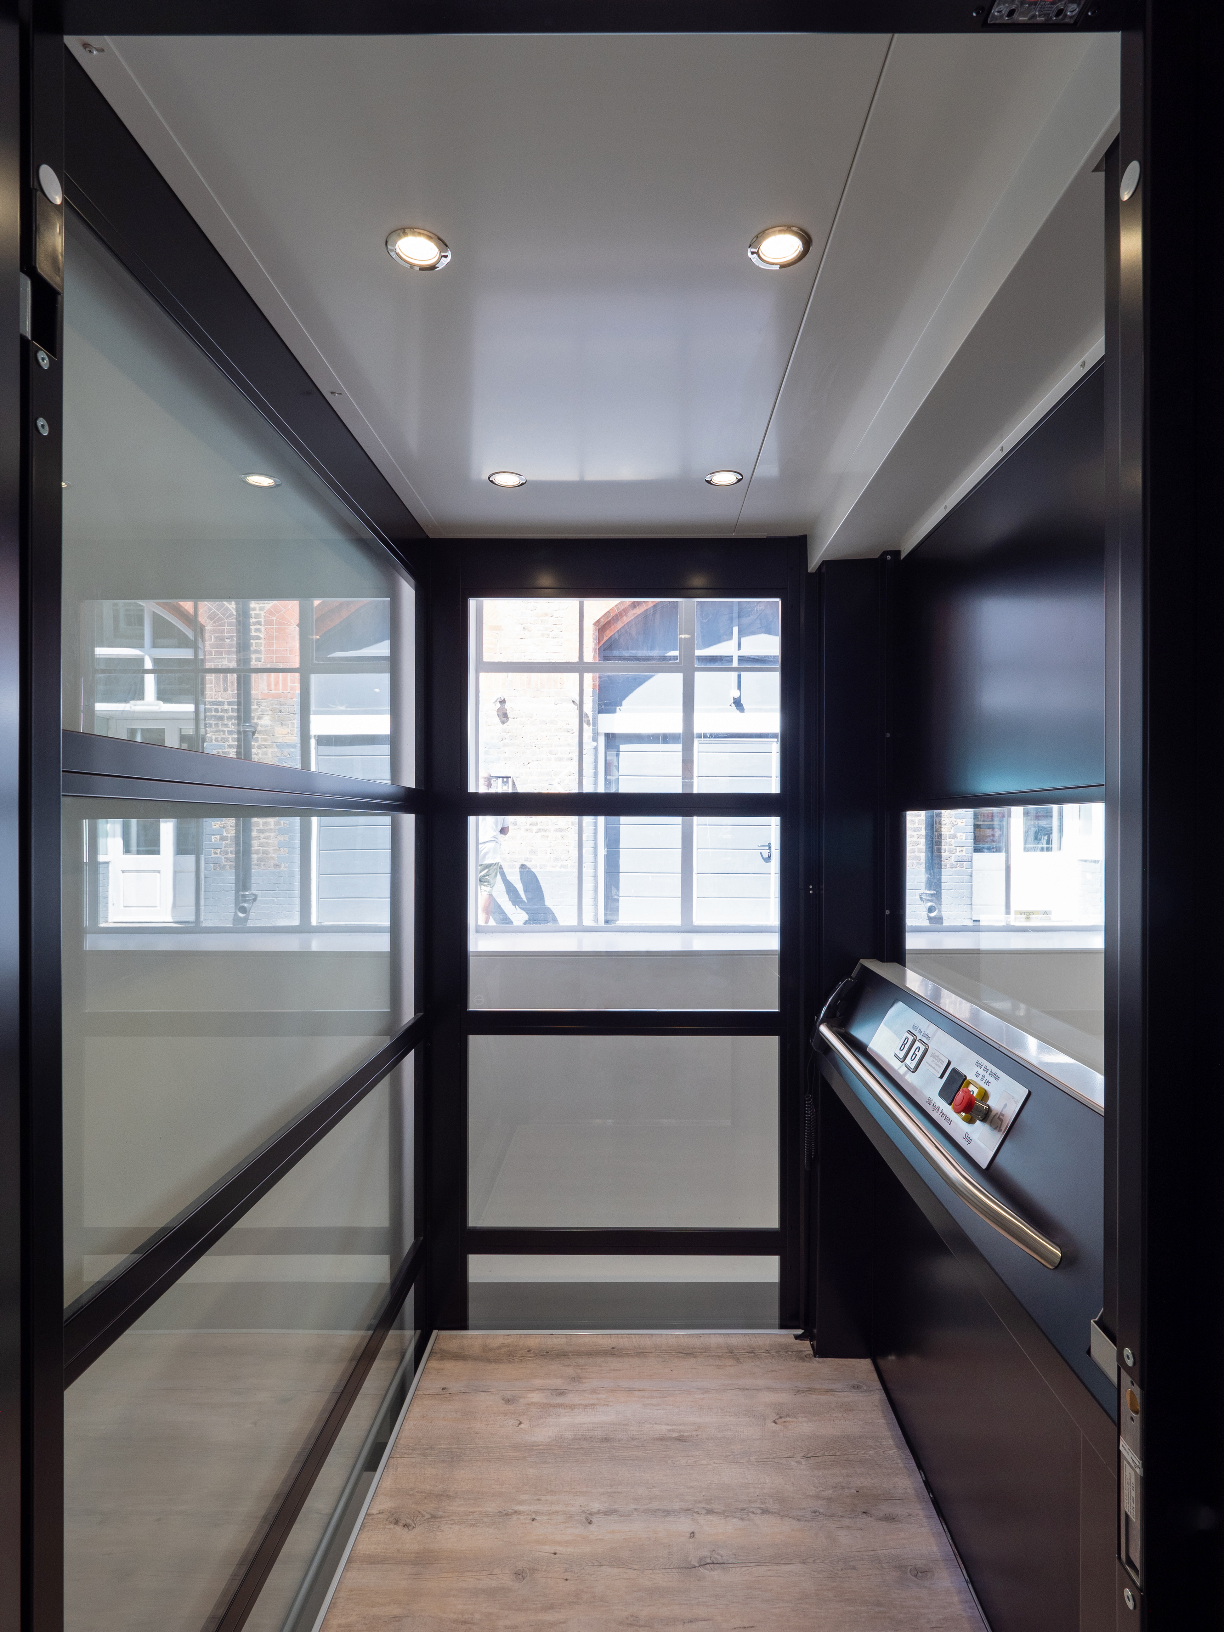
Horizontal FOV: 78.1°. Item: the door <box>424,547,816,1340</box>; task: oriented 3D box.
[{"bbox_3d":[0.009,0.321,2.010,1.010,2.080,0.060,0,0,0],"label":"door"}]

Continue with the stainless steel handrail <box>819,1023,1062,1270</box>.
[{"bbox_3d":[0.490,0.487,1.320,0.095,0.065,0.940,0,0,2],"label":"stainless steel handrail"}]

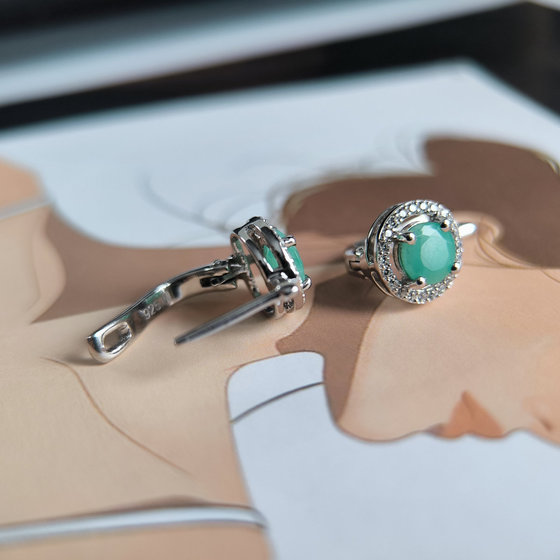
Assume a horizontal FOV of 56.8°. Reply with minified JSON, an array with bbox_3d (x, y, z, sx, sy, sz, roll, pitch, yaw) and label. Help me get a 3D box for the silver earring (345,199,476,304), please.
[{"bbox_3d":[0.015,-0.004,0.058,0.016,0.011,0.012,-17,9,-19],"label":"silver earring"}]

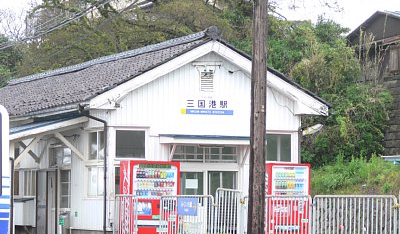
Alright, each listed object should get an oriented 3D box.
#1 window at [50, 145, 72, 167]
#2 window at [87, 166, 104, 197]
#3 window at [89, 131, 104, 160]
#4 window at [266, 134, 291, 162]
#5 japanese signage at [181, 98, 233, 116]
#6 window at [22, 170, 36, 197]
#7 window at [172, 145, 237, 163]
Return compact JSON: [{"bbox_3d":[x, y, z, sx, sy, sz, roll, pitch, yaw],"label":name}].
[{"bbox_3d":[-3.462,1.007,40.207,0.100,0.497,2.235,2,-3,-19],"label":"window"},{"bbox_3d":[-2.372,1.486,36.998,0.100,0.686,1.636,2,-3,-19],"label":"window"},{"bbox_3d":[-2.355,0.658,37.018,0.100,0.653,1.507,2,-3,-19],"label":"window"},{"bbox_3d":[1.793,0.724,37.405,0.696,0.648,0.100,2,-3,-19],"label":"window"},{"bbox_3d":[0.174,-0.217,36.889,1.256,0.365,0.050,2,-3,-19],"label":"japanese signage"},{"bbox_3d":[-4.555,1.787,43.321,0.100,0.709,1.535,2,-3,-19],"label":"window"},{"bbox_3d":[0.119,0.851,36.821,1.566,0.405,0.100,2,-3,-19],"label":"window"}]

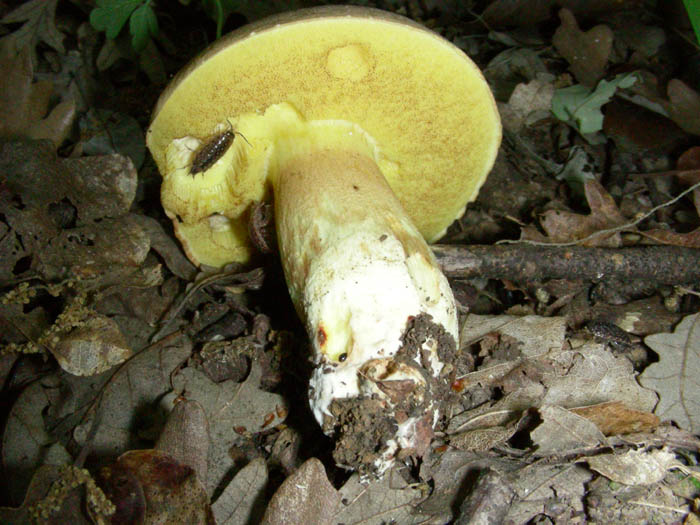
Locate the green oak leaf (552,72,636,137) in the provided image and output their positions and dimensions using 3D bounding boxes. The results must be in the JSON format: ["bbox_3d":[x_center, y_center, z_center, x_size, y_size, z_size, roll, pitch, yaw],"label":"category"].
[{"bbox_3d":[0.115,-0.074,0.360,0.040,0.022,0.028,10,32,16],"label":"green oak leaf"}]

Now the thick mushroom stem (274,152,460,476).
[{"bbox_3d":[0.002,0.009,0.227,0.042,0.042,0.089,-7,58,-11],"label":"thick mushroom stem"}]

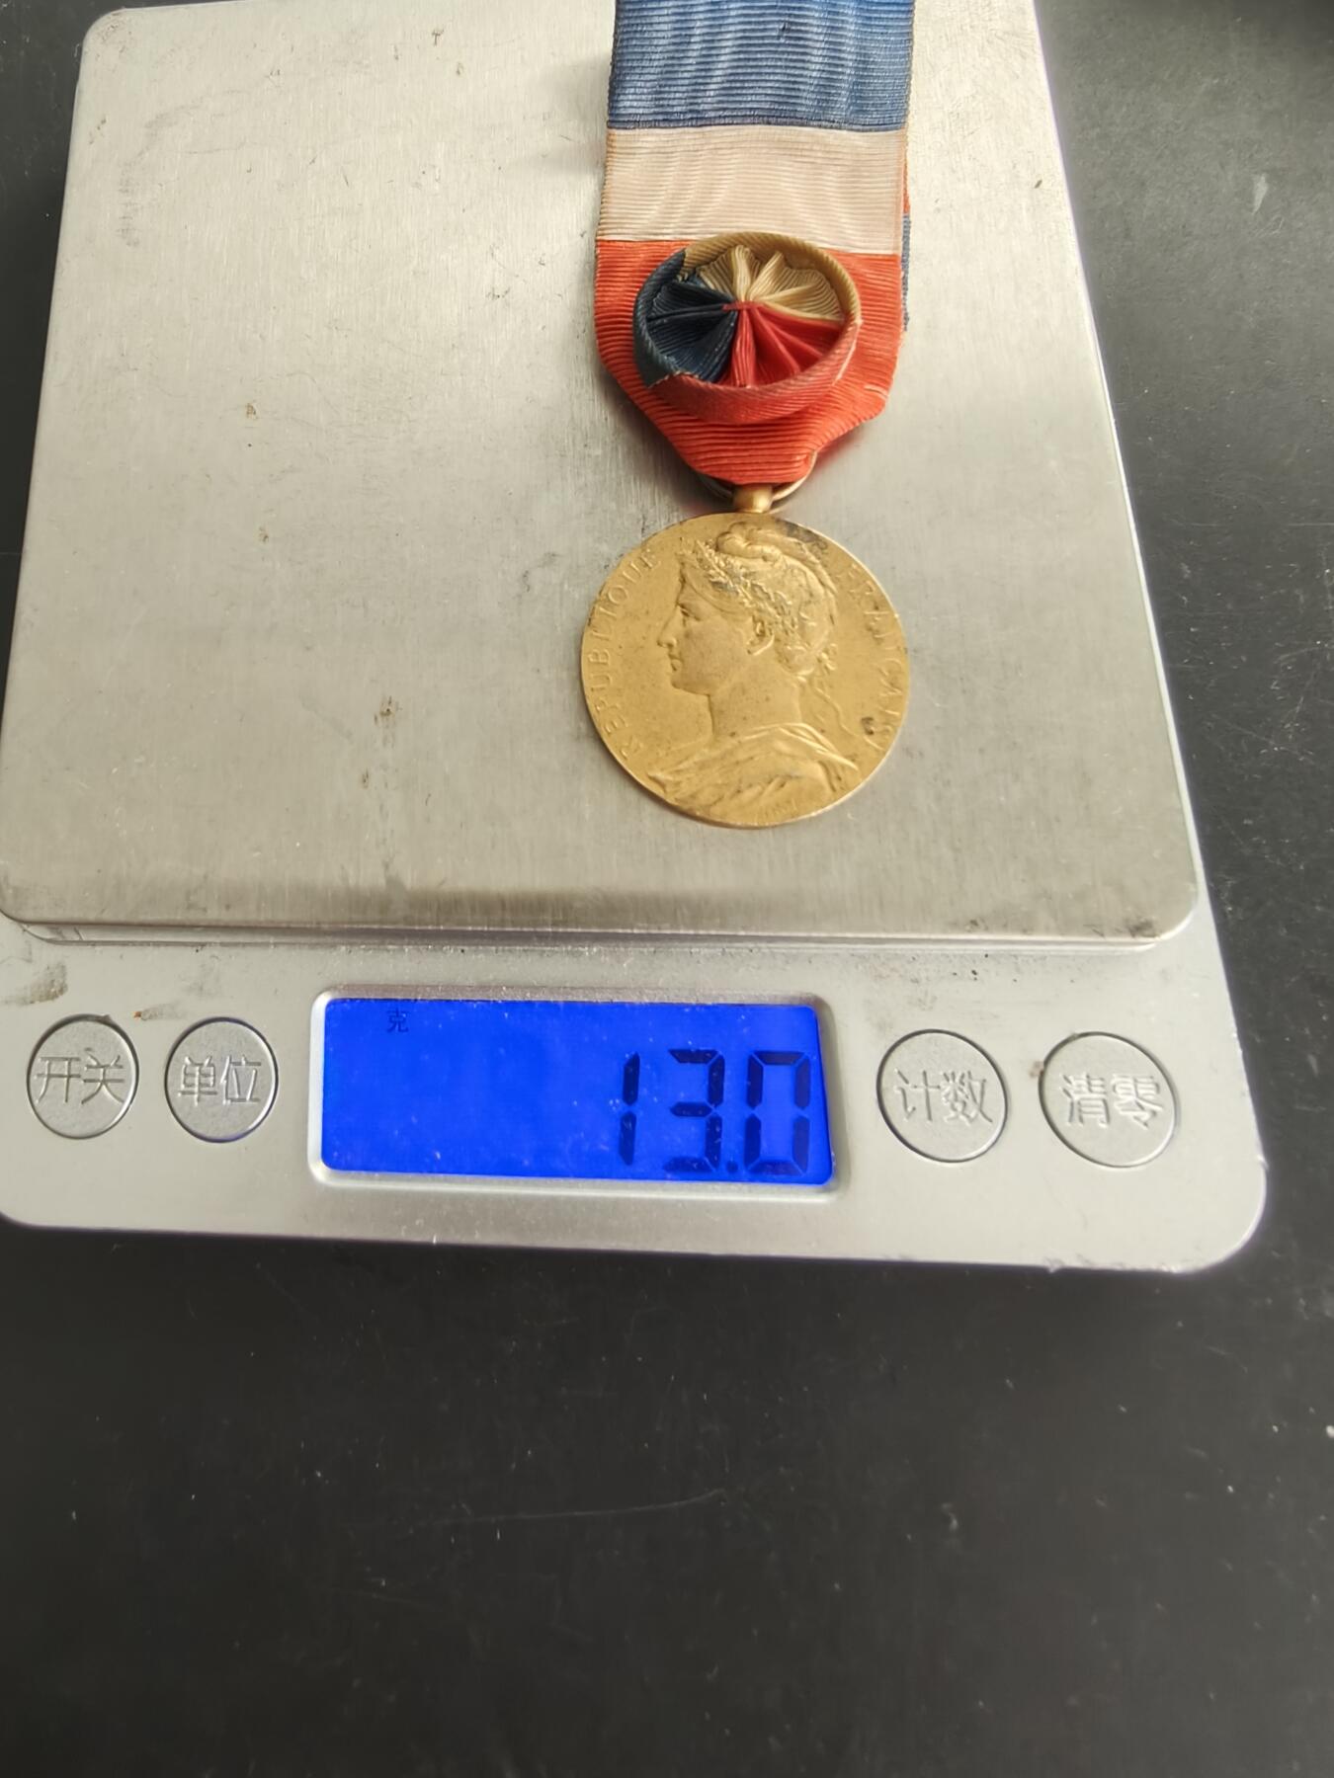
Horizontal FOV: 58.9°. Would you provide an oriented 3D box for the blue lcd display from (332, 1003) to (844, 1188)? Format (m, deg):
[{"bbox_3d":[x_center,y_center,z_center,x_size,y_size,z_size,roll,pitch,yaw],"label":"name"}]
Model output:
[{"bbox_3d":[-0.007,0.017,0.097,0.041,0.003,0.014,2,71,-1],"label":"blue lcd display"}]

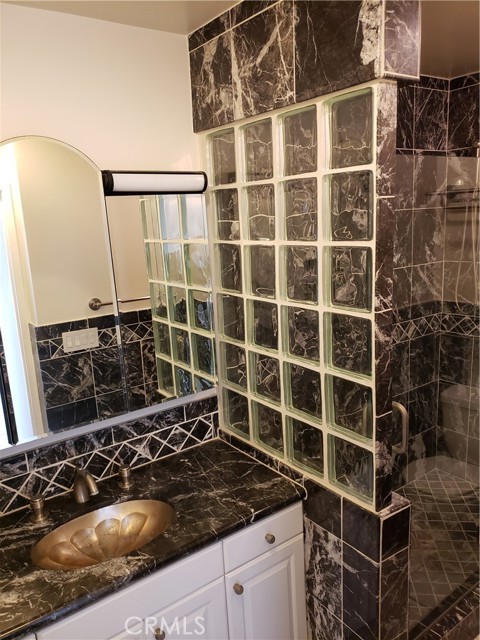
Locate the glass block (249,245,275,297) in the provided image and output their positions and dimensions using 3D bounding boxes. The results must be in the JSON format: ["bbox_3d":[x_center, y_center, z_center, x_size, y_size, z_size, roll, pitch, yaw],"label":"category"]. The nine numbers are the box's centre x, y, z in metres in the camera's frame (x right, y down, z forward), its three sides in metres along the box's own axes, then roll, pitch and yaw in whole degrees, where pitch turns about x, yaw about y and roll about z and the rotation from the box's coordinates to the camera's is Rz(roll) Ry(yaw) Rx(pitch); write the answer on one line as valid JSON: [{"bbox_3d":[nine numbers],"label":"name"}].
[{"bbox_3d":[0.105,-0.184,1.754,0.085,0.194,0.194,-11,15,-35],"label":"glass block"}]

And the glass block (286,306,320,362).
[{"bbox_3d":[0.233,0.043,1.615,0.079,0.189,0.189,-12,15,-35],"label":"glass block"}]

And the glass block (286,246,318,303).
[{"bbox_3d":[0.223,-0.152,1.573,0.079,0.189,0.189,-12,15,-35],"label":"glass block"}]

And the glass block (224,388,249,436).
[{"bbox_3d":[0.016,0.384,2.042,0.085,0.194,0.194,-11,15,-35],"label":"glass block"}]

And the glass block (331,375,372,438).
[{"bbox_3d":[0.364,0.269,1.514,0.085,0.194,0.194,-11,15,-35],"label":"glass block"}]

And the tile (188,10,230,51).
[{"bbox_3d":[-0.107,-1.034,1.728,0.014,0.055,0.274,-12,15,-35],"label":"tile"}]

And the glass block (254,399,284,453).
[{"bbox_3d":[0.135,0.409,1.865,0.080,0.190,0.190,-12,15,-35],"label":"glass block"}]

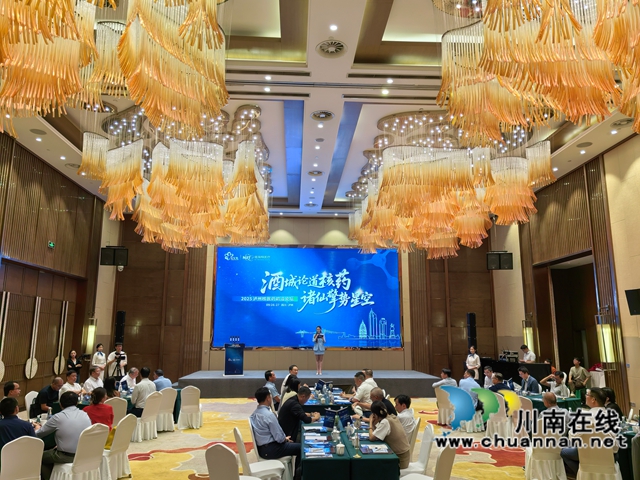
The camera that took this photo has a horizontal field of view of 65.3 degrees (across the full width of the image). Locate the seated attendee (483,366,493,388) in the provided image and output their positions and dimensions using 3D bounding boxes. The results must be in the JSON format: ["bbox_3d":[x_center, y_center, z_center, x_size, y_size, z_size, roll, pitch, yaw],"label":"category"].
[{"bbox_3d":[3.808,3.541,11.270,0.750,1.280,0.500,7,-13,-32],"label":"seated attendee"}]

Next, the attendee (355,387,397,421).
[{"bbox_3d":[0.832,2.730,7.055,0.800,1.240,0.530,1,-11,-3],"label":"attendee"}]

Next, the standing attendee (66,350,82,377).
[{"bbox_3d":[-6.785,3.834,13.703,0.480,1.600,0.360,7,-12,-32],"label":"standing attendee"}]

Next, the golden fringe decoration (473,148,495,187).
[{"bbox_3d":[3.906,-1.736,11.927,0.484,0.893,0.500,1,-10,-3],"label":"golden fringe decoration"}]

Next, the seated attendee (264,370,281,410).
[{"bbox_3d":[-0.779,3.243,9.837,0.750,1.280,0.500,1,-11,-3],"label":"seated attendee"}]

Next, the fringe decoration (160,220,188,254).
[{"bbox_3d":[-4.375,-0.108,15.010,0.850,1.031,0.600,1,-11,-3],"label":"fringe decoration"}]

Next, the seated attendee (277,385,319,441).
[{"bbox_3d":[-0.337,3.020,8.182,0.820,1.220,0.560,2,-11,-11],"label":"seated attendee"}]

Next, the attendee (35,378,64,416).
[{"bbox_3d":[-5.091,3.245,9.424,0.820,1.220,0.550,-4,-11,19],"label":"attendee"}]

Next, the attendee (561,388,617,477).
[{"bbox_3d":[3.971,2.837,7.321,0.540,1.280,0.800,7,-12,-32],"label":"attendee"}]

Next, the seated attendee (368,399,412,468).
[{"bbox_3d":[0.785,2.598,6.019,0.780,1.250,0.500,-4,-11,19],"label":"seated attendee"}]

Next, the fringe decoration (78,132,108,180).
[{"bbox_3d":[-5.002,-1.849,11.025,0.610,1.044,0.550,1,-10,-3],"label":"fringe decoration"}]

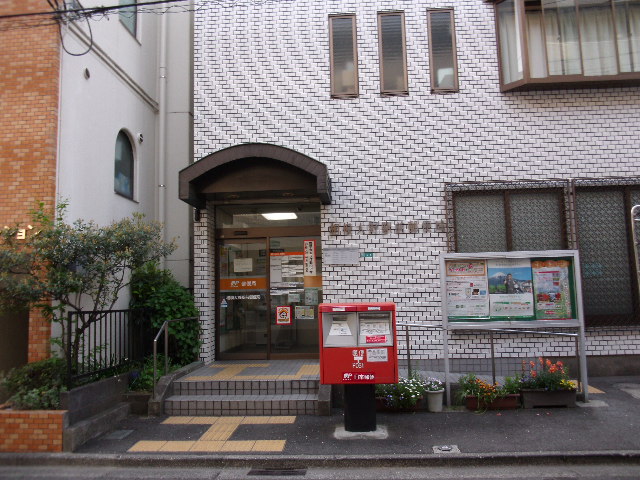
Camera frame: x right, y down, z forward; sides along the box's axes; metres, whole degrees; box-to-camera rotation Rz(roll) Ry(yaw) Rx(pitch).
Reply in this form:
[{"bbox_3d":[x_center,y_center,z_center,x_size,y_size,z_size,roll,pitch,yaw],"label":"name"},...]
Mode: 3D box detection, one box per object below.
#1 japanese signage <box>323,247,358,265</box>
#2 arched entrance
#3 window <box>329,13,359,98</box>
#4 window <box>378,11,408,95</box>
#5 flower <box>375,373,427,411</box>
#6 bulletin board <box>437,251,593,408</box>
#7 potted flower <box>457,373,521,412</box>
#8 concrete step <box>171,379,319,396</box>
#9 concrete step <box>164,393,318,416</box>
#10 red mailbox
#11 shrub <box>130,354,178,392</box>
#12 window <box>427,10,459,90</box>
[{"bbox_3d":[0.332,0.252,8.044,0.547,0.254,0.035,-2,-6,3],"label":"japanese signage"},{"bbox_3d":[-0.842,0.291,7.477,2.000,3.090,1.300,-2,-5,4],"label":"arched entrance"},{"bbox_3d":[0.387,-2.969,8.375,0.445,1.430,0.100,-2,-6,3],"label":"window"},{"bbox_3d":[1.130,-2.876,8.002,0.425,1.346,0.120,-2,-5,4],"label":"window"},{"bbox_3d":[0.924,1.820,6.172,0.630,0.420,0.310,-2,-6,3],"label":"flower"},{"bbox_3d":[2.355,1.074,6.302,1.685,1.845,0.130,-2,-5,4],"label":"bulletin board"},{"bbox_3d":[2.032,1.804,6.260,0.710,0.420,0.320,-2,-5,4],"label":"potted flower"},{"bbox_3d":[-0.923,1.856,6.567,1.853,0.168,0.310,-2,-5,4],"label":"concrete step"},{"bbox_3d":[-0.925,1.997,6.232,1.822,0.178,0.320,-2,-5,4],"label":"concrete step"},{"bbox_3d":[0.405,1.056,5.385,0.762,0.800,0.500,-2,-6,3],"label":"red mailbox"},{"bbox_3d":[-2.167,1.742,6.757,0.550,0.430,0.520,-2,-6,3],"label":"shrub"},{"bbox_3d":[1.898,-2.908,7.954,0.420,1.351,0.120,-2,-5,4],"label":"window"}]

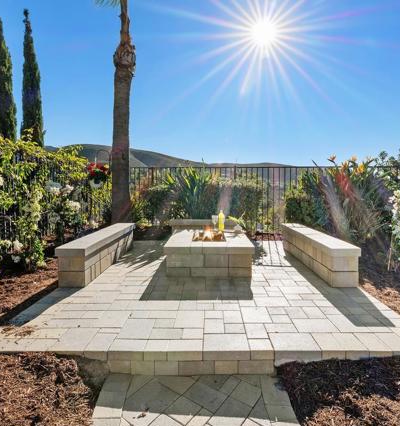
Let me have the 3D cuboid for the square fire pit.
[{"bbox_3d":[0.121,0.509,3.789,1.030,0.345,1.100,0,5,1],"label":"square fire pit"}]

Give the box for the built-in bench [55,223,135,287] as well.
[{"bbox_3d":[-1.309,0.469,3.992,0.310,0.387,2.170,0,5,1],"label":"built-in bench"}]

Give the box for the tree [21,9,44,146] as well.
[{"bbox_3d":[-7.112,-4.200,12.000,0.920,8.800,0.920,0,5,1],"label":"tree"}]

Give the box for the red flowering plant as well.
[{"bbox_3d":[-1.857,-0.704,5.200,0.420,0.430,0.400,0,5,1],"label":"red flowering plant"}]

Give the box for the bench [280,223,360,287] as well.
[{"bbox_3d":[1.560,0.470,3.982,0.305,0.387,2.150,0,5,1],"label":"bench"}]

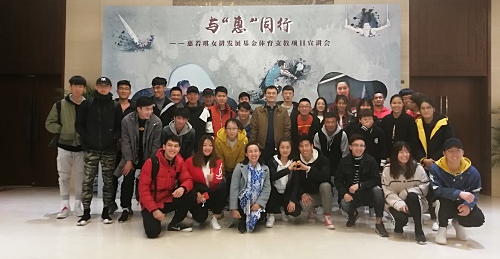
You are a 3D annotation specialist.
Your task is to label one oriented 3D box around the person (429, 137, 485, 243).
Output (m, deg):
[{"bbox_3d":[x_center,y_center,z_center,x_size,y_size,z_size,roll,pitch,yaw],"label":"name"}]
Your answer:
[{"bbox_3d":[2.236,0.642,4.261,0.620,1.070,0.720,0,-1,20],"label":"person"}]

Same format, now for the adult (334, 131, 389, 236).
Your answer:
[{"bbox_3d":[1.270,0.624,4.511,0.600,1.090,0.750,1,-1,7],"label":"adult"}]

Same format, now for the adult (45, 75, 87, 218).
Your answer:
[{"bbox_3d":[-2.293,0.210,4.900,0.530,1.755,0.360,1,0,-13],"label":"adult"}]

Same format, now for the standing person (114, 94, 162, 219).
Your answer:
[{"bbox_3d":[-1.367,0.349,4.780,0.580,1.490,0.600,1,0,-13],"label":"standing person"}]

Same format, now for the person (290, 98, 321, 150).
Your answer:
[{"bbox_3d":[0.778,0.334,5.420,0.480,1.570,0.420,0,0,6],"label":"person"}]

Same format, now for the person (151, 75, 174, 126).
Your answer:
[{"bbox_3d":[-1.144,0.241,5.169,0.520,1.820,0.360,1,-1,-7],"label":"person"}]

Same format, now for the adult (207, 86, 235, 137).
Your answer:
[{"bbox_3d":[-0.396,0.252,5.520,0.500,1.715,0.350,1,0,-2],"label":"adult"}]

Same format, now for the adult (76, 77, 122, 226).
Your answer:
[{"bbox_3d":[-1.825,0.249,4.778,0.550,1.770,0.360,1,-1,-9],"label":"adult"}]

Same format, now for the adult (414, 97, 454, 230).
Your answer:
[{"bbox_3d":[2.224,0.405,4.696,0.500,1.560,0.450,0,-1,29],"label":"adult"}]

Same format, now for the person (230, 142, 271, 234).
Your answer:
[{"bbox_3d":[0.012,0.649,4.580,0.470,1.010,0.650,1,-1,0],"label":"person"}]

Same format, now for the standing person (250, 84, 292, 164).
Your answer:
[{"bbox_3d":[0.282,0.258,5.280,0.550,1.710,0.360,1,0,2],"label":"standing person"}]

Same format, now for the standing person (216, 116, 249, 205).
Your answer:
[{"bbox_3d":[-0.226,0.509,4.963,0.450,1.300,0.650,1,-1,-5],"label":"standing person"}]

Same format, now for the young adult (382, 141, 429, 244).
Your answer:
[{"bbox_3d":[1.649,0.612,4.150,0.500,1.010,0.700,0,0,13],"label":"young adult"}]

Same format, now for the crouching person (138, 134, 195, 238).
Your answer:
[{"bbox_3d":[-0.921,0.579,4.250,0.580,1.060,0.720,1,-2,-22],"label":"crouching person"}]

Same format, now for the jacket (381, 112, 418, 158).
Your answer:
[{"bbox_3d":[1.937,0.091,5.020,0.480,0.670,0.300,0,0,22],"label":"jacket"}]

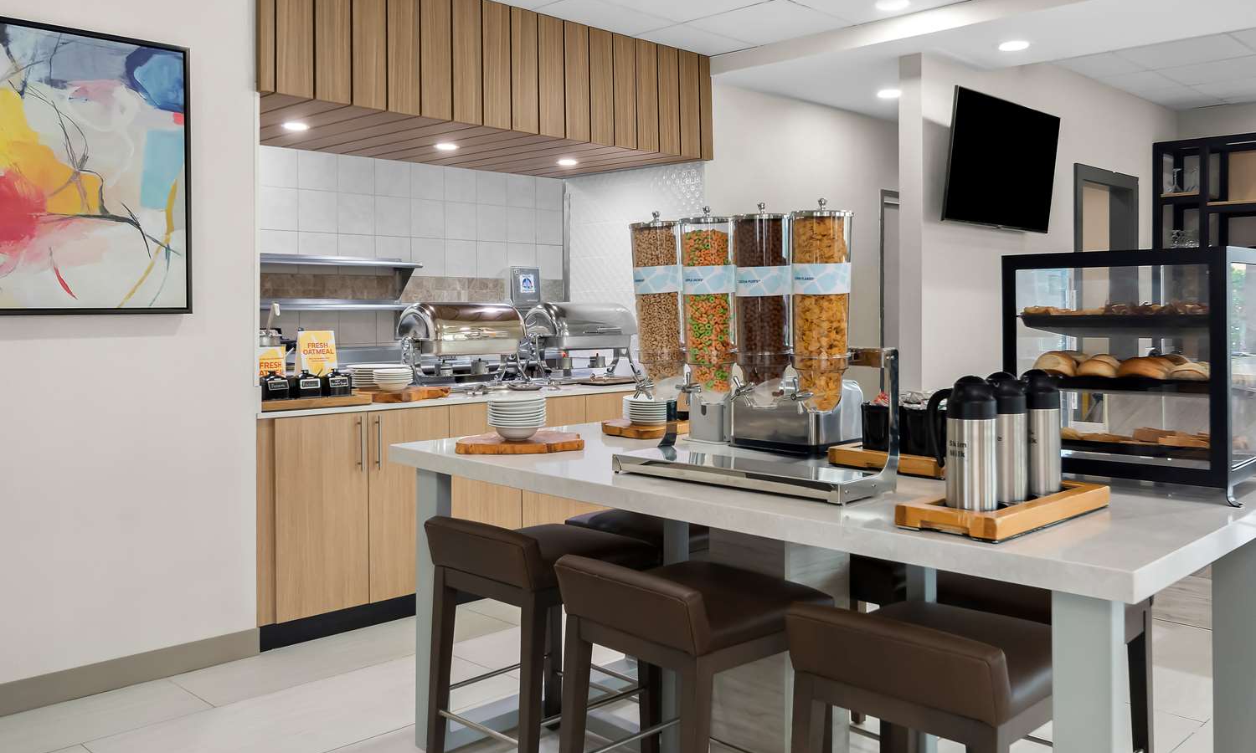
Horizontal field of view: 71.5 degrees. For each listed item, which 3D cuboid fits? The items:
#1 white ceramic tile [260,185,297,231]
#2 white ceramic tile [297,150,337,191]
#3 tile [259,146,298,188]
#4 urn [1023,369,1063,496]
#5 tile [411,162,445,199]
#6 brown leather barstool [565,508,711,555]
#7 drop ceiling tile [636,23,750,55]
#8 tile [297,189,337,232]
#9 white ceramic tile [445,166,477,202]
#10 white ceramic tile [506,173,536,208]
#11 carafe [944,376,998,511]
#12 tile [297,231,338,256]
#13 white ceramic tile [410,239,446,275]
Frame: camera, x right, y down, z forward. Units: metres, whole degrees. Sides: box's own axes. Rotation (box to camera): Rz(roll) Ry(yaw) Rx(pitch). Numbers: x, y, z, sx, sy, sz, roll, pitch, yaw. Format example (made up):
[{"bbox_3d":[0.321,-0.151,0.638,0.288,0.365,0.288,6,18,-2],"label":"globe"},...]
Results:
[{"bbox_3d":[-1.765,-0.849,4.397,0.215,0.217,0.012,-3,4,-41],"label":"white ceramic tile"},{"bbox_3d":[-1.514,-1.007,4.264,0.200,0.188,0.010,-2,3,-40],"label":"white ceramic tile"},{"bbox_3d":[-1.663,-0.998,4.143,0.200,0.188,0.010,-2,3,-40],"label":"tile"},{"bbox_3d":[0.951,0.131,2.056,0.150,0.295,0.112,3,4,43],"label":"urn"},{"bbox_3d":[-1.059,-1.033,4.613,0.197,0.190,0.010,-2,4,-41],"label":"tile"},{"bbox_3d":[0.134,0.759,2.970,0.490,0.730,0.480,-3,4,-44],"label":"brown leather barstool"},{"bbox_3d":[0.364,-1.751,4.542,0.297,0.020,0.558,3,4,45],"label":"drop ceiling tile"},{"bbox_3d":[-1.513,-0.805,4.265,0.200,0.200,0.010,-2,3,-40],"label":"tile"},{"bbox_3d":[-0.906,-1.042,4.737,0.197,0.190,0.010,-2,4,-41],"label":"white ceramic tile"},{"bbox_3d":[-0.610,-1.059,4.976,0.197,0.190,0.010,-2,4,-41],"label":"white ceramic tile"},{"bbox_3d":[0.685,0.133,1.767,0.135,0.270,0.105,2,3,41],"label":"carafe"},{"bbox_3d":[-1.513,-0.602,4.265,0.200,0.200,0.010,-2,3,-40],"label":"tile"},{"bbox_3d":[-1.121,-0.668,4.898,0.215,0.217,0.012,-3,4,-41],"label":"white ceramic tile"}]

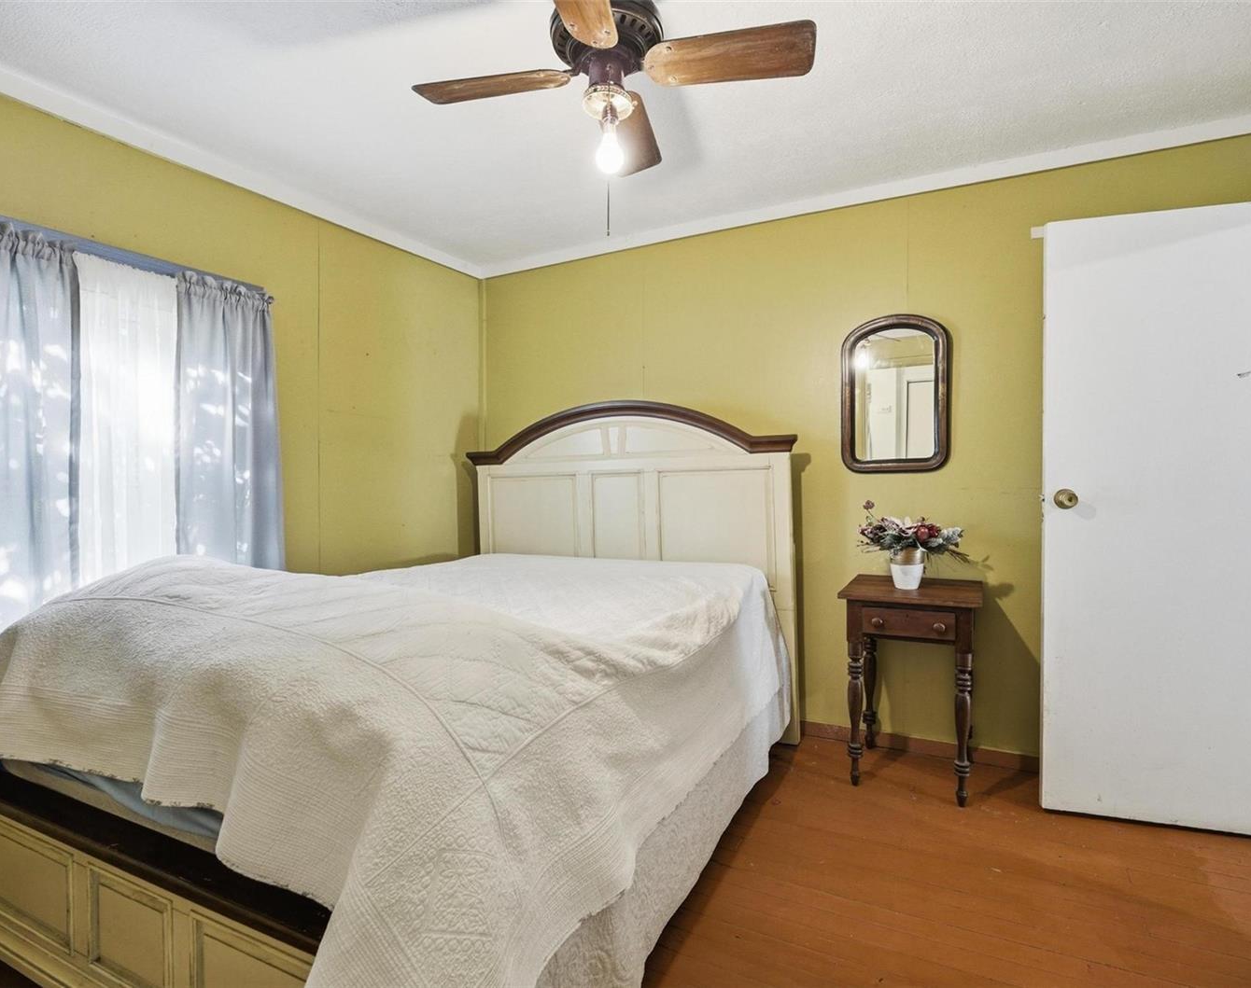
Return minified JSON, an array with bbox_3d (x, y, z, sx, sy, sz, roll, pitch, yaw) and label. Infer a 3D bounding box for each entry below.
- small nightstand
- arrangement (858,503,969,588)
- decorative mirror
[{"bbox_3d":[1.097,0.721,2.537,0.468,0.725,0.473,0,1,28],"label":"small nightstand"},{"bbox_3d":[1.085,0.196,2.522,0.390,0.340,0.310,0,1,28],"label":"arrangement"},{"bbox_3d":[1.123,-0.422,2.782,0.415,0.665,0.040,0,1,28],"label":"decorative mirror"}]

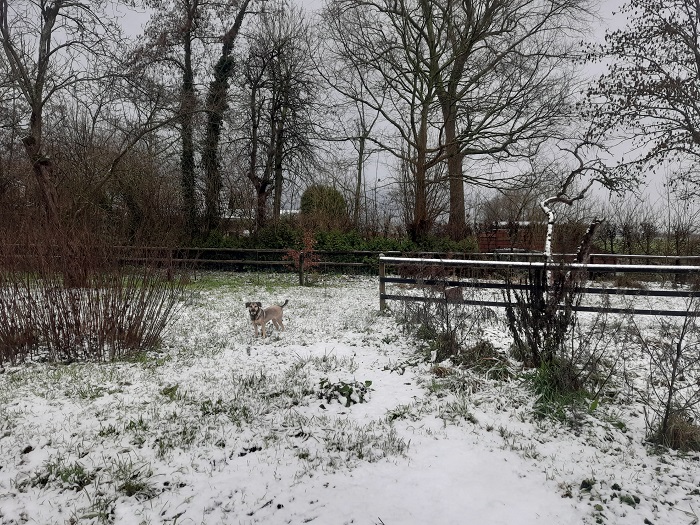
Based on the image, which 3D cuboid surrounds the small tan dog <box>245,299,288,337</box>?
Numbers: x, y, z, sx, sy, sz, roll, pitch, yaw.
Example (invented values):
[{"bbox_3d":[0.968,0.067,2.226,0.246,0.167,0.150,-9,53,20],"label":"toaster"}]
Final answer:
[{"bbox_3d":[-1.178,0.775,6.850,0.680,0.500,0.230,-3,5,-45],"label":"small tan dog"}]

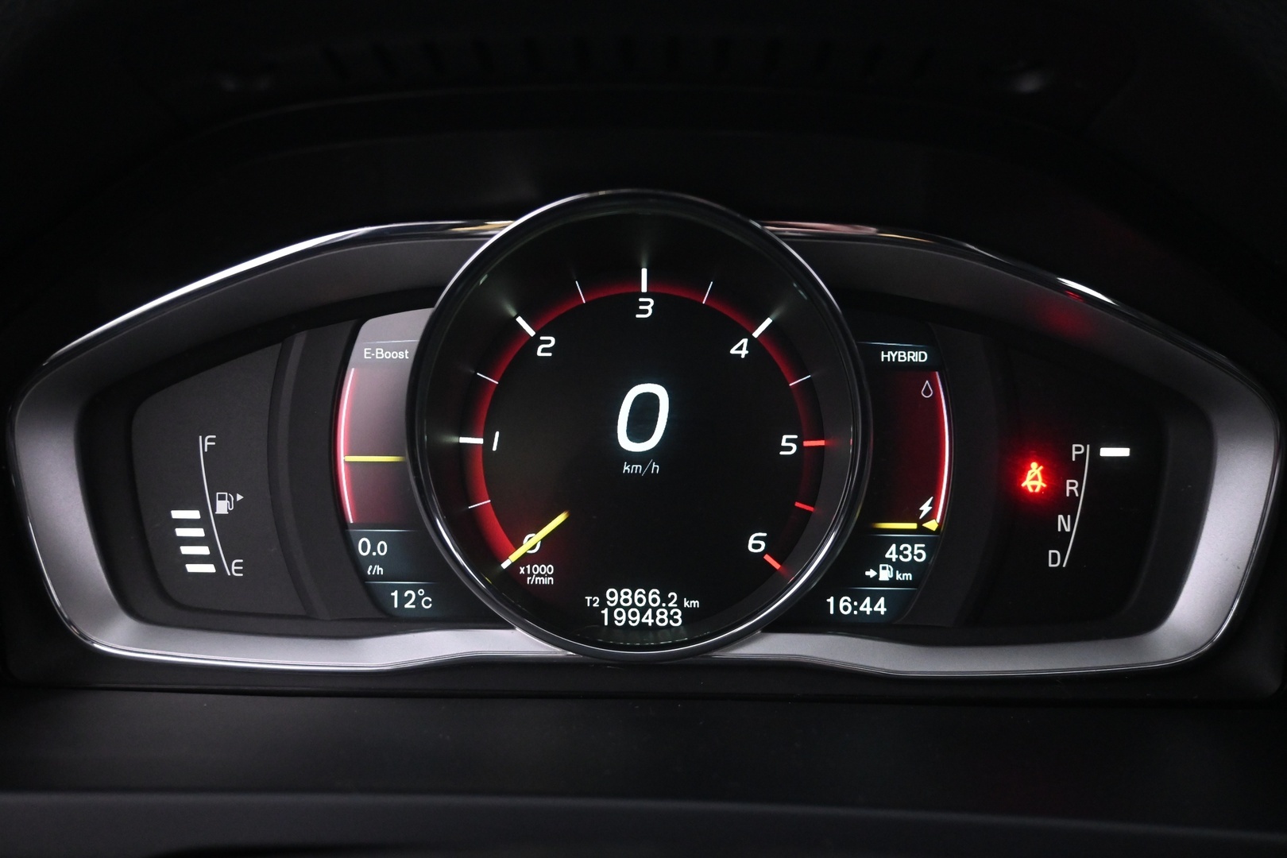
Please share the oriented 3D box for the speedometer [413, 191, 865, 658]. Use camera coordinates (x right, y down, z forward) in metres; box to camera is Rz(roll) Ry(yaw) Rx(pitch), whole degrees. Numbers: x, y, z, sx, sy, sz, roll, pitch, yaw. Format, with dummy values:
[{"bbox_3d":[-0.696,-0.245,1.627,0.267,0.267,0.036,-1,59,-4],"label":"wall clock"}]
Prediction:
[{"bbox_3d":[-0.001,0.001,0.287,0.121,0.123,0.030,0,-6,0],"label":"speedometer"}]

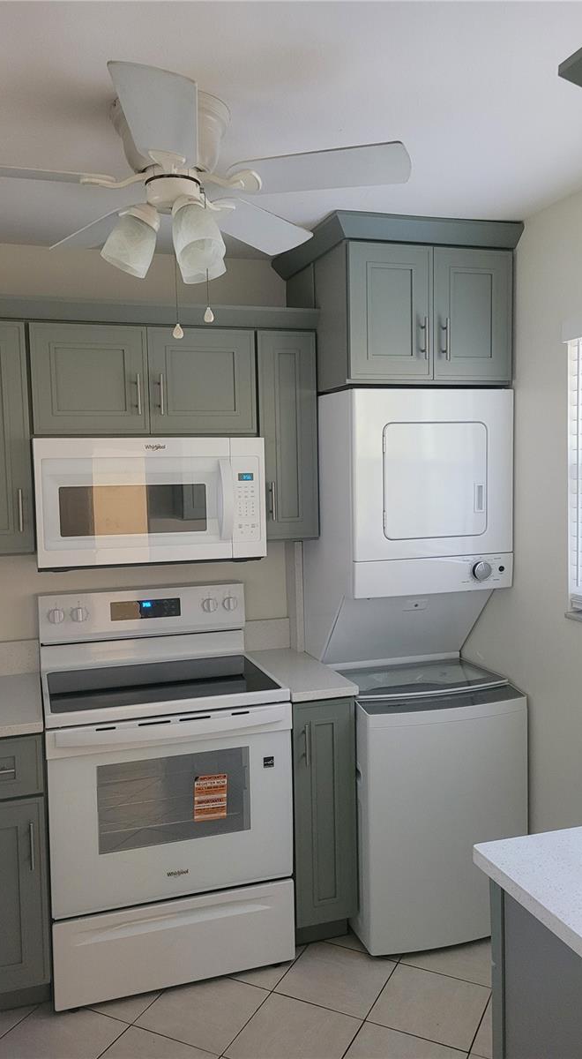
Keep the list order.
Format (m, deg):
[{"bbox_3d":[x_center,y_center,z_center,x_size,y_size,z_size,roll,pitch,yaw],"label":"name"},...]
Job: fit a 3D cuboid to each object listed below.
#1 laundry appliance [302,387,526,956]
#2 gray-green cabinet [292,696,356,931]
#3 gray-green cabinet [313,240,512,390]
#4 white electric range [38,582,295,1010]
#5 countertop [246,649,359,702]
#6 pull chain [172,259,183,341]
[{"bbox_3d":[0.436,0.458,2.930,0.606,1.880,0.675,-3,5,-18],"label":"laundry appliance"},{"bbox_3d":[0.025,0.976,2.953,0.228,0.870,0.601,-2,5,-18],"label":"gray-green cabinet"},{"bbox_3d":[0.426,-0.711,2.772,0.610,0.450,0.315,-3,5,-18],"label":"gray-green cabinet"},{"bbox_3d":[-0.447,0.835,2.745,0.757,1.192,0.675,-3,5,-18],"label":"white electric range"},{"bbox_3d":[0.017,0.517,2.899,0.227,0.030,0.636,-3,5,-18],"label":"countertop"},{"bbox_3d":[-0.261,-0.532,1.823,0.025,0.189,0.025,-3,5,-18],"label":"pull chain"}]

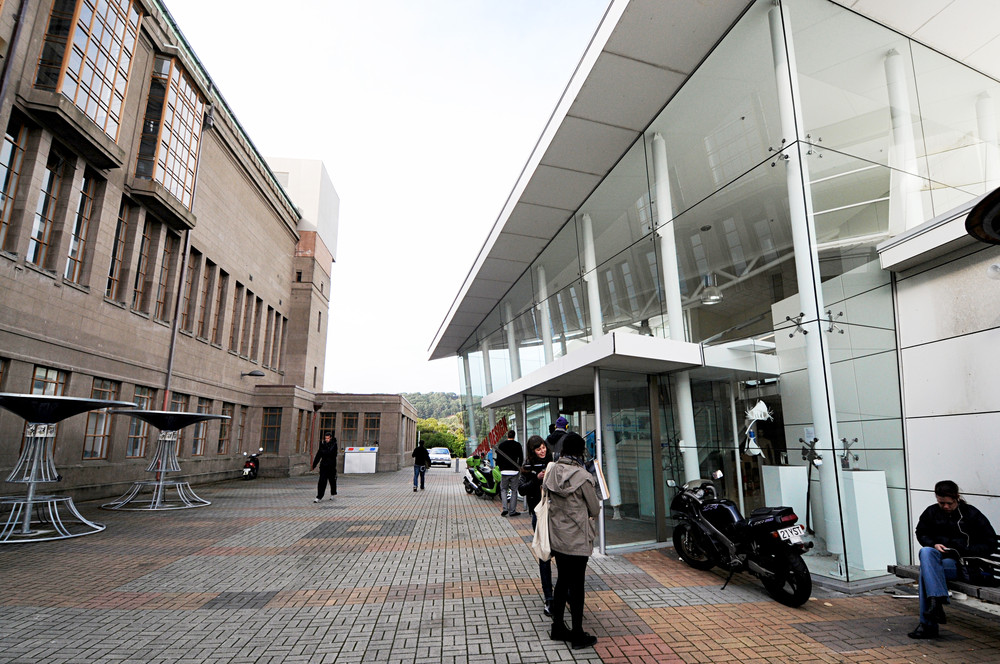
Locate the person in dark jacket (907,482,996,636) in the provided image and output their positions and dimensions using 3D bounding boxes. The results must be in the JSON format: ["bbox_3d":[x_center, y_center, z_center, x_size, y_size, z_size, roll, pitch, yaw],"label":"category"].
[{"bbox_3d":[3.695,1.889,4.193,0.770,1.210,0.560,3,-13,-15],"label":"person in dark jacket"}]

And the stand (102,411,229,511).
[{"bbox_3d":[-8.914,3.388,13.291,2.700,2.340,2.700,1,-13,-6],"label":"stand"}]

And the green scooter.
[{"bbox_3d":[-0.536,4.237,14.717,0.680,1.140,1.750,11,-17,-40],"label":"green scooter"}]

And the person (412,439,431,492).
[{"bbox_3d":[-2.811,4.812,18.016,0.600,1.730,0.500,1,-13,-6],"label":"person"}]

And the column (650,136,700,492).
[{"bbox_3d":[2.700,-0.011,7.657,0.222,6.027,0.222,-6,0,-7],"label":"column"}]

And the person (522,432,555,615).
[{"bbox_3d":[0.479,1.877,4.998,0.540,1.640,0.420,9,-16,-35],"label":"person"}]

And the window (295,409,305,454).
[{"bbox_3d":[-9.214,4.591,23.038,0.200,2.035,0.903,1,-13,-6],"label":"window"}]

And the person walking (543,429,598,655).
[{"bbox_3d":[0.589,1.698,4.225,0.500,1.640,0.420,-11,-17,38],"label":"person walking"}]

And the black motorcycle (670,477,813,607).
[{"bbox_3d":[2.592,2.239,5.519,0.680,1.080,2.000,3,-13,-13],"label":"black motorcycle"}]

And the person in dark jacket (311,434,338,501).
[{"bbox_3d":[-4.756,3.718,13.709,0.550,1.800,0.560,-8,-15,30],"label":"person in dark jacket"}]

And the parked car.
[{"bbox_3d":[-4.500,9.541,38.067,1.680,1.420,4.100,1,-13,-6],"label":"parked car"}]

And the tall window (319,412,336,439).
[{"bbox_3d":[-9.288,5.402,27.071,0.850,1.990,0.150,1,-13,-6],"label":"tall window"}]

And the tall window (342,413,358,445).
[{"bbox_3d":[-8.130,5.425,27.184,0.860,2.000,0.150,1,-13,-6],"label":"tall window"}]

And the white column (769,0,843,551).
[{"bbox_3d":[3.414,-0.535,5.530,0.235,6.184,0.235,-6,0,-7],"label":"white column"}]

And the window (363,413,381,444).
[{"bbox_3d":[-6.721,5.319,26.217,0.851,2.111,0.200,1,-13,-6],"label":"window"}]

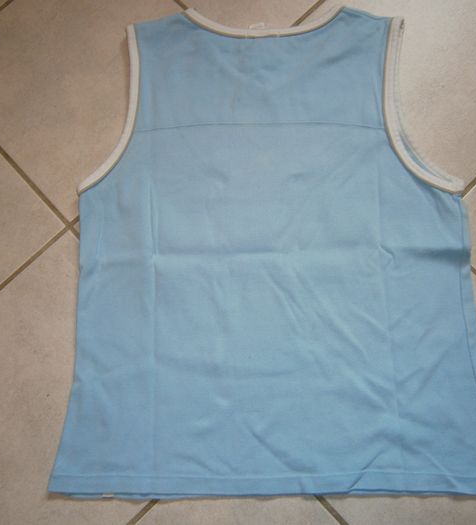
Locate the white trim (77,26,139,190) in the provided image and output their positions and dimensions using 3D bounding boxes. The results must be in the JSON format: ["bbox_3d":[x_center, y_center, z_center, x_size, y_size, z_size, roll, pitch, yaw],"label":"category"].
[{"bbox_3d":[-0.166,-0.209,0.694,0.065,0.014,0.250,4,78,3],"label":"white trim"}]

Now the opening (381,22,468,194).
[{"bbox_3d":[0.228,-0.208,0.675,0.085,0.020,0.260,-8,78,1],"label":"opening"}]

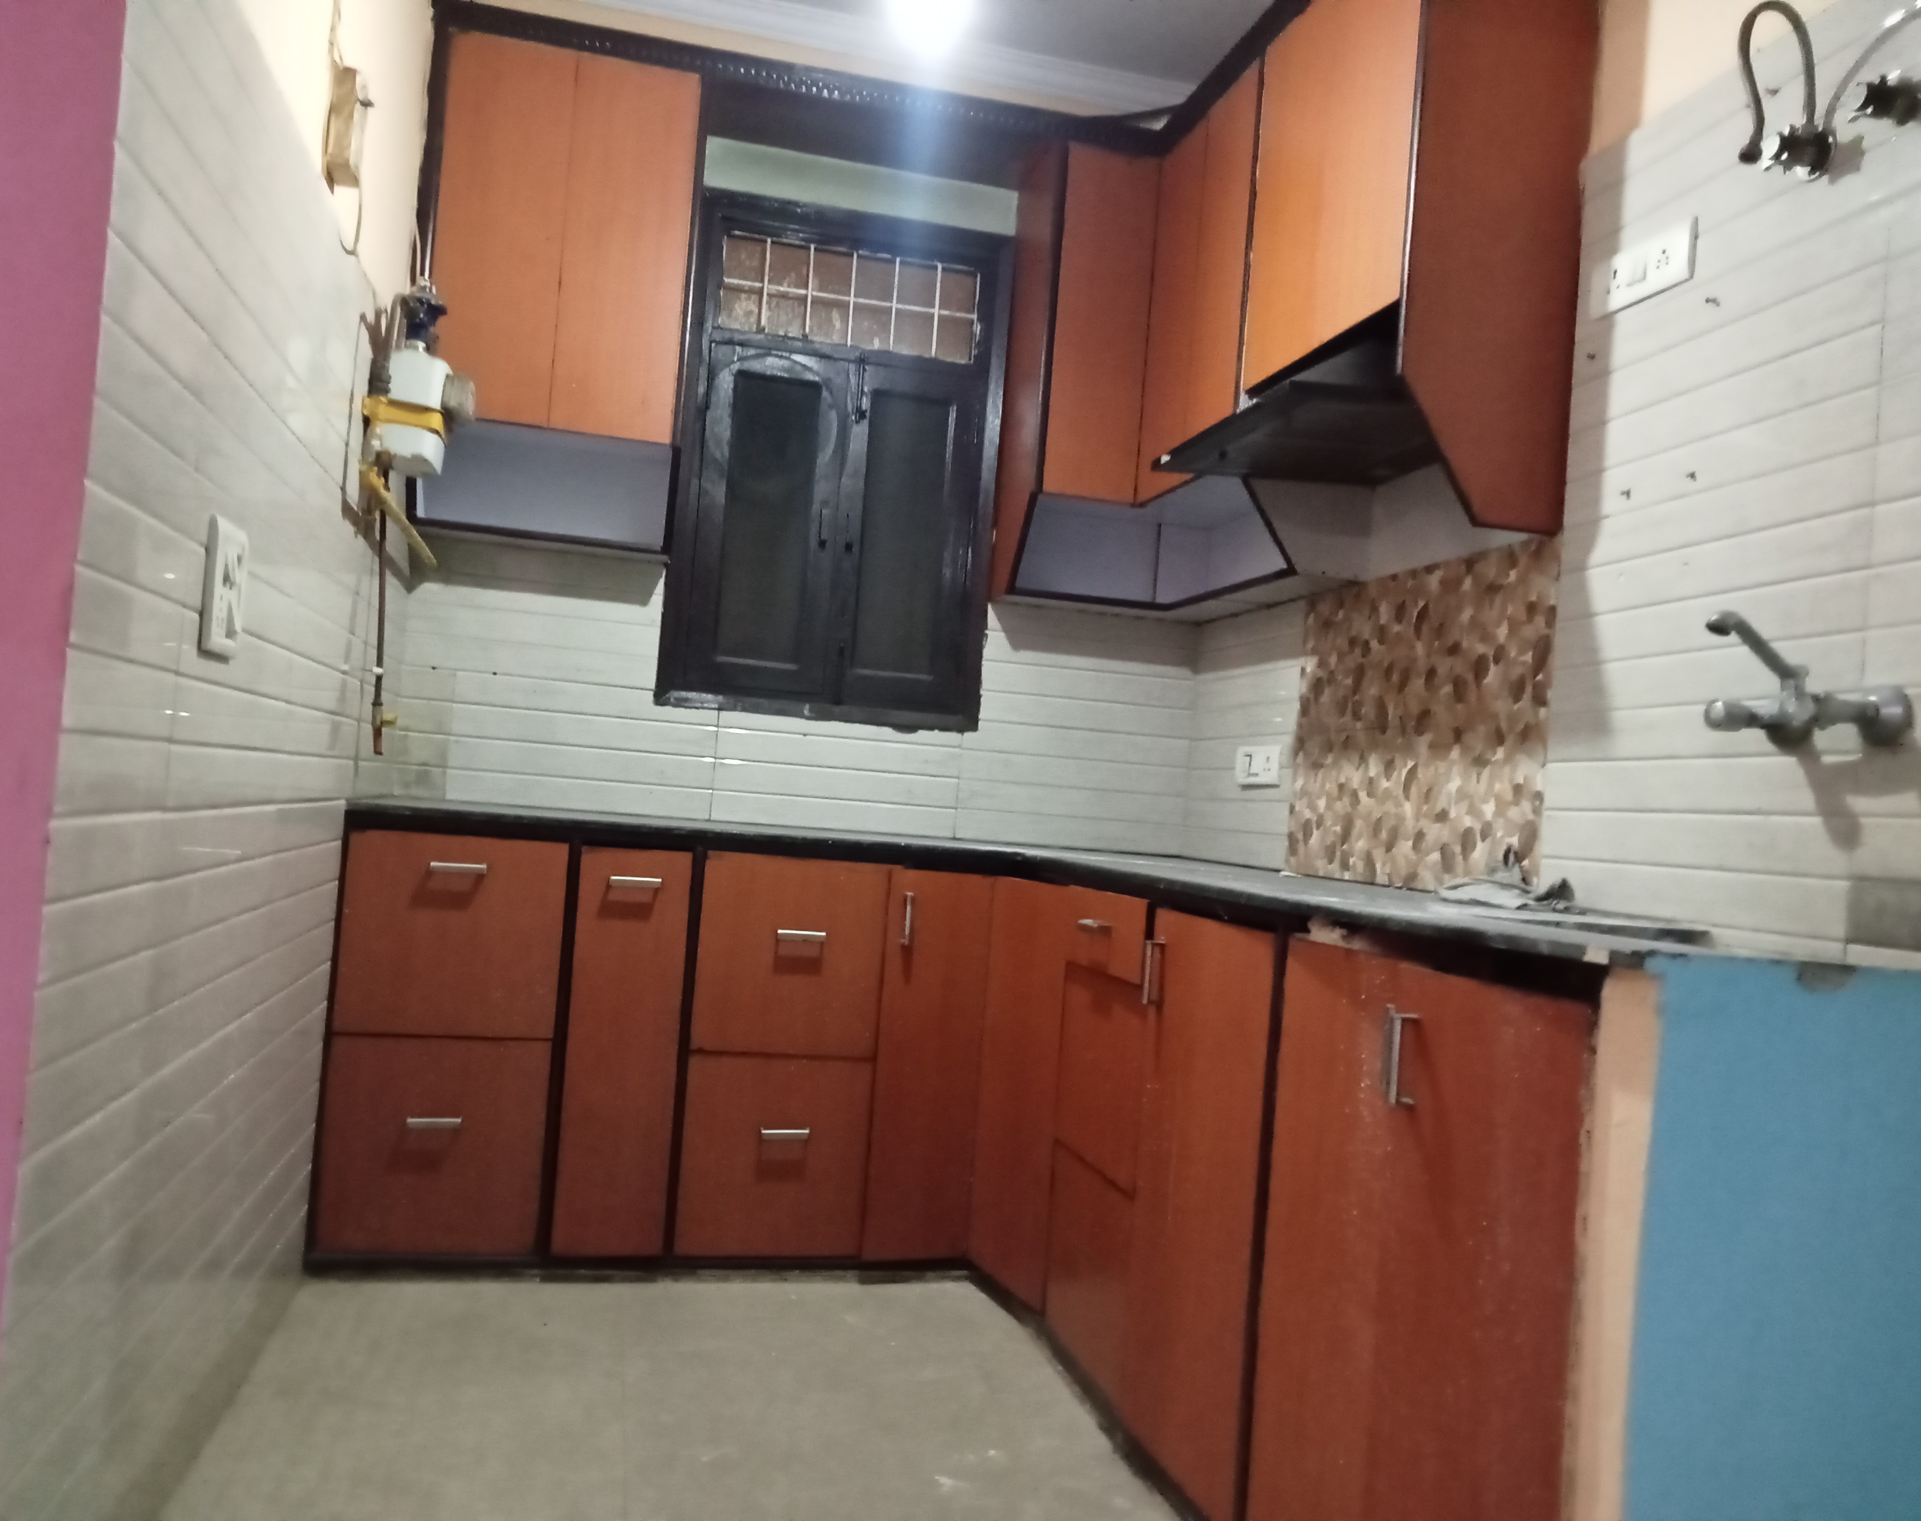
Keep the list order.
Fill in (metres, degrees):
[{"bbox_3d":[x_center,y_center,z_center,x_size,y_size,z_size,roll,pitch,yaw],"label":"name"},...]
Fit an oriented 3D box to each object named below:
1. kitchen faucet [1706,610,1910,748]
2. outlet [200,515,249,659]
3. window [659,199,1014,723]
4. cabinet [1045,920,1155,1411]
[{"bbox_3d":[0.954,-0.094,1.922,0.189,0.152,0.216,5,-2,-12],"label":"kitchen faucet"},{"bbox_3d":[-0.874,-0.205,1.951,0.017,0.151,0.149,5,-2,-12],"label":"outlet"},{"bbox_3d":[-0.295,-0.712,3.968,0.777,1.222,0.098,5,-2,-12],"label":"window"},{"bbox_3d":[0.487,0.645,2.859,0.549,0.789,0.464,5,-2,-12],"label":"cabinet"}]

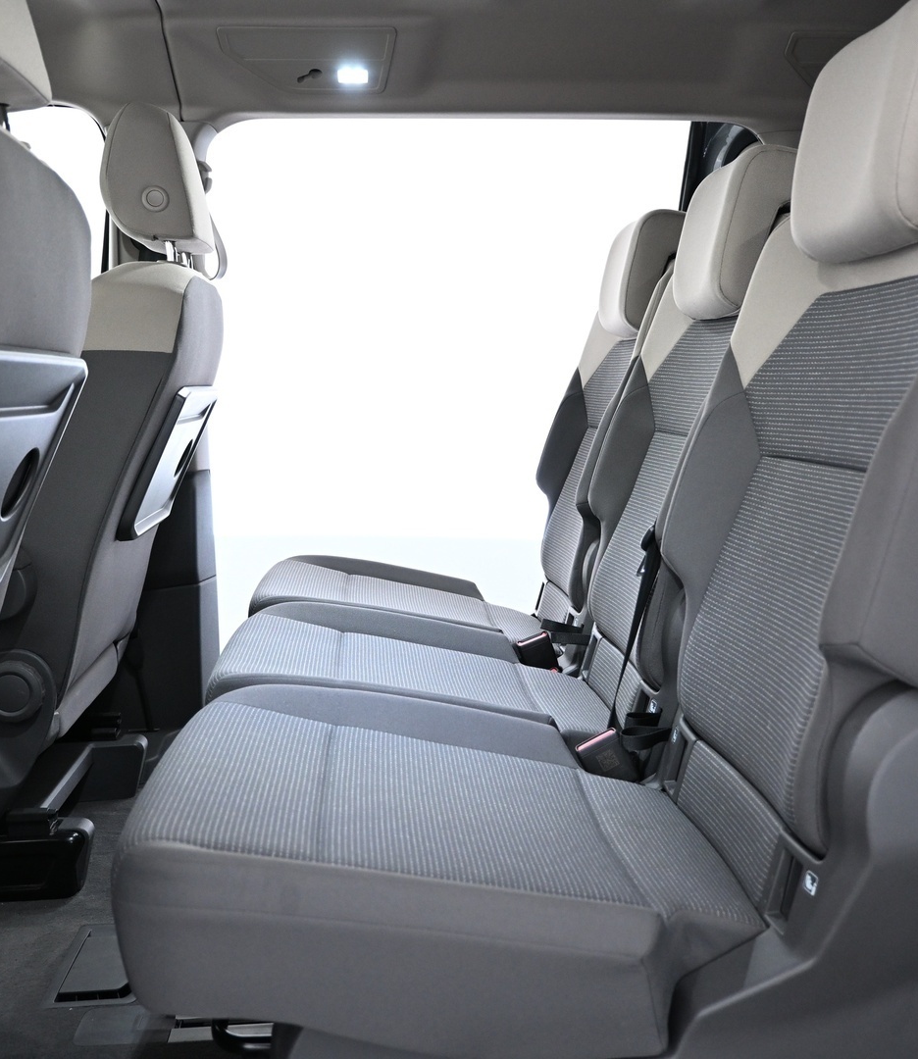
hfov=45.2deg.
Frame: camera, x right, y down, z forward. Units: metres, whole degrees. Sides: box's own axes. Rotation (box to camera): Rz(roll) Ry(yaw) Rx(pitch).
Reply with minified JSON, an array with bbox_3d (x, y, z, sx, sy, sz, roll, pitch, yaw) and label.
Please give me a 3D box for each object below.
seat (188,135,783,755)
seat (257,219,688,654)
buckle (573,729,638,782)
[{"bbox_3d":[0.082,0.035,1.390,0.742,1.015,0.441,-1,7,-5],"label":"seat"},{"bbox_3d":[0.046,-0.021,1.831,0.742,1.015,0.441,-1,7,-5],"label":"seat"},{"bbox_3d":[0.161,0.255,1.202,0.047,0.066,0.024,-27,9,-1],"label":"buckle"}]

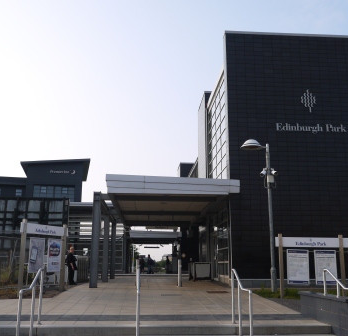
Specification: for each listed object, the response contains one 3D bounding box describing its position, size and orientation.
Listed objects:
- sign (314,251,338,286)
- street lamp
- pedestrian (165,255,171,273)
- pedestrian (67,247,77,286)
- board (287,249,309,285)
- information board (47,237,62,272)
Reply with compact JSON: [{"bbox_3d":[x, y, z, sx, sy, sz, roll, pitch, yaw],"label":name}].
[{"bbox_3d":[5.037,3.294,14.523,0.730,1.120,0.060,1,-13,-4],"label":"sign"},{"bbox_3d":[3.315,1.747,16.899,1.320,5.850,0.720,1,-13,-4],"label":"street lamp"},{"bbox_3d":[-0.565,9.501,43.188,0.400,1.700,0.500,-3,-13,15],"label":"pedestrian"},{"bbox_3d":[-4.652,4.477,20.087,0.400,1.690,0.500,-3,-13,15],"label":"pedestrian"},{"bbox_3d":[4.096,3.268,14.452,0.730,1.120,0.060,1,-13,-4],"label":"board"},{"bbox_3d":[-4.107,3.033,15.200,0.060,1.120,0.730,-6,-14,24],"label":"information board"}]

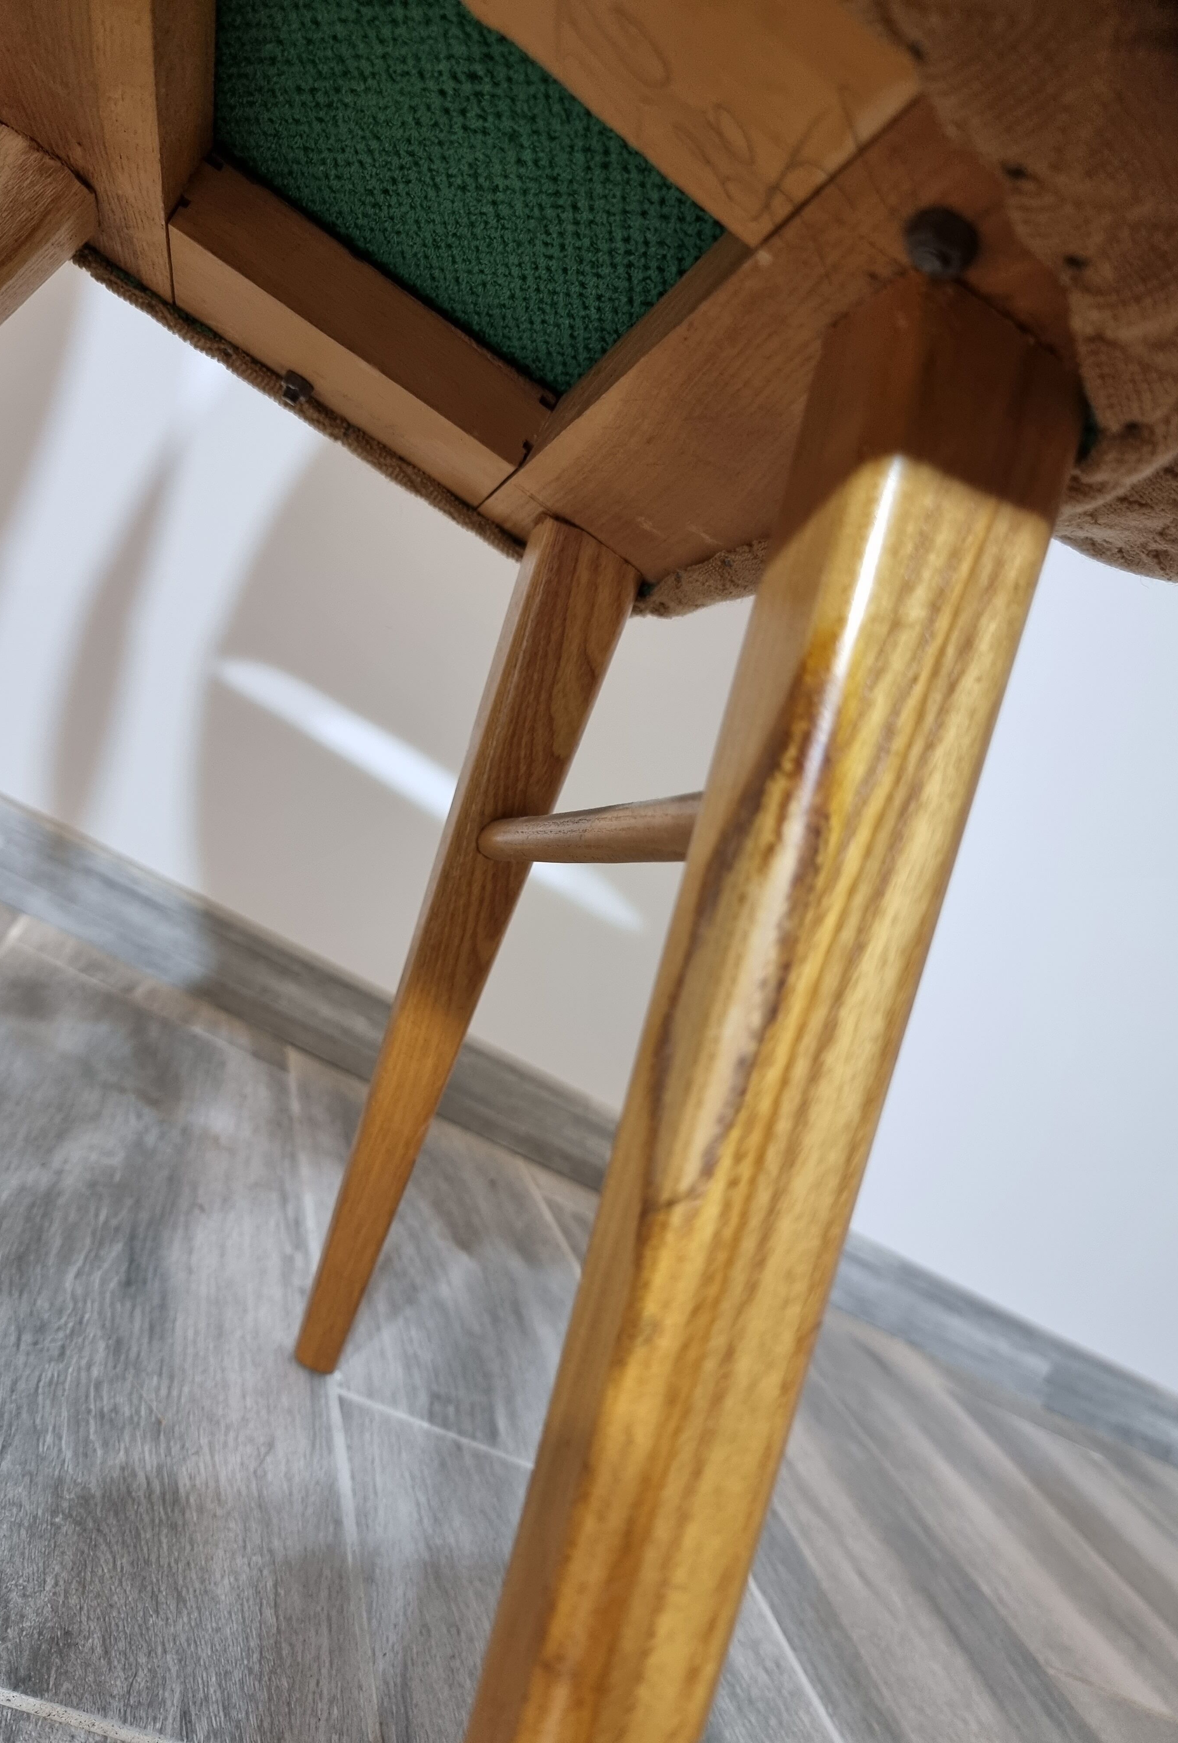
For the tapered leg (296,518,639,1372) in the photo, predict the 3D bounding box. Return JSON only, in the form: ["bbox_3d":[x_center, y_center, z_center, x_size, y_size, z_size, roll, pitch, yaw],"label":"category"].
[{"bbox_3d":[-0.066,0.050,0.541,0.044,0.398,0.042,16,10,-18],"label":"tapered leg"}]

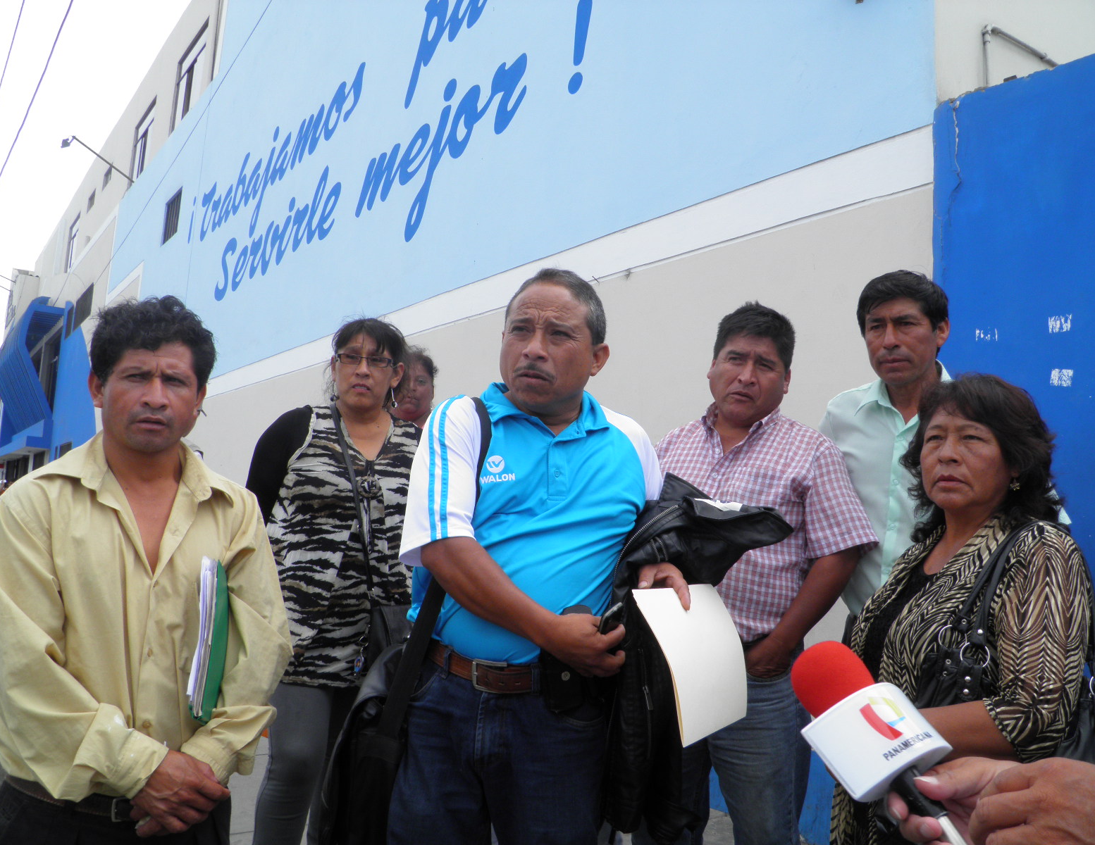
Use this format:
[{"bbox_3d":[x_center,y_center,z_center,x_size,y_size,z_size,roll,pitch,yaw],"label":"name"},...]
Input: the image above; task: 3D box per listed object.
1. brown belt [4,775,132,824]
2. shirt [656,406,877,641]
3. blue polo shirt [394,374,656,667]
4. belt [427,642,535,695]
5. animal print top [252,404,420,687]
[{"bbox_3d":[-0.620,0.525,1.330,0.320,0.060,0.250,8,-9,-30],"label":"brown belt"},{"bbox_3d":[0.430,0.200,1.870,0.480,0.460,0.300,0,-9,27],"label":"shirt"},{"bbox_3d":[-0.016,0.158,1.540,0.430,0.450,0.320,6,-7,0],"label":"blue polo shirt"},{"bbox_3d":[-0.045,0.392,1.510,0.320,0.060,0.270,3,-8,6],"label":"belt"},{"bbox_3d":[-0.428,0.280,2.150,0.470,0.640,0.290,5,-8,-9],"label":"animal print top"}]

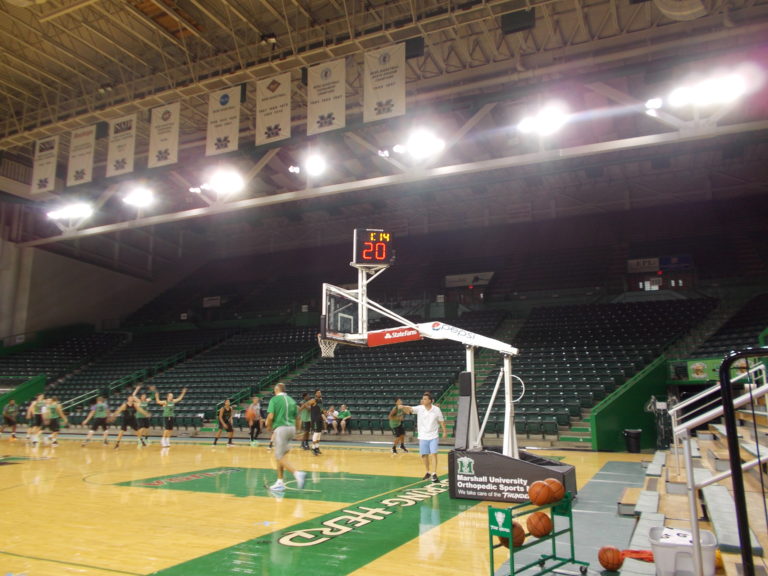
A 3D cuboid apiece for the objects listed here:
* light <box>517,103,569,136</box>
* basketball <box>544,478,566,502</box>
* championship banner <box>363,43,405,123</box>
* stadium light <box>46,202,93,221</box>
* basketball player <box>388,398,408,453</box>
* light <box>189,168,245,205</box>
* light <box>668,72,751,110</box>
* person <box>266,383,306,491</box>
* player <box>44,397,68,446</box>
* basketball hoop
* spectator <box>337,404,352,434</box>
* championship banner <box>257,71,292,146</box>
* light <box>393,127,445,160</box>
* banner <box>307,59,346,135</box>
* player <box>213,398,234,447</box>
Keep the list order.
[{"bbox_3d":[8.527,-9.065,31.031,2.400,1.450,0.800,-5,-13,24],"label":"light"},{"bbox_3d":[1.795,2.132,6.080,0.240,0.240,0.240,-5,-12,24],"label":"basketball"},{"bbox_3d":[0.020,-8.326,23.450,1.840,3.060,0.040,-5,-12,24],"label":"championship banner"},{"bbox_3d":[-25.212,-6.133,46.239,4.200,1.100,0.800,-5,-13,24],"label":"stadium light"},{"bbox_3d":[0.491,4.698,19.732,0.650,1.800,0.620,-9,-15,40],"label":"basketball player"},{"bbox_3d":[-11.691,-7.162,40.500,3.800,2.000,1.200,-5,-12,24],"label":"light"},{"bbox_3d":[15.598,-9.523,27.812,3.200,1.350,0.800,-5,-13,24],"label":"light"},{"bbox_3d":[-1.894,2.866,11.100,0.620,2.000,0.580,-11,-16,43],"label":"person"},{"bbox_3d":[-12.965,5.307,22.800,0.650,1.880,0.600,5,-13,-25],"label":"player"},{"bbox_3d":[-1.175,1.244,12.377,0.480,0.450,0.460,0,-11,0],"label":"basketball hoop"},{"bbox_3d":[-1.682,5.600,24.556,0.600,1.220,0.800,-5,-12,24],"label":"spectator"},{"bbox_3d":[-6.637,-10.721,34.645,2.457,4.270,0.050,-5,-13,24],"label":"championship banner"},{"bbox_3d":[2.031,-8.446,33.948,2.900,1.600,0.800,-5,-13,24],"label":"light"},{"bbox_3d":[-3.305,-10.933,33.127,2.513,4.246,0.050,-5,-13,24],"label":"banner"},{"bbox_3d":[-6.249,5.278,22.604,0.800,1.780,0.650,6,-12,-27],"label":"player"}]

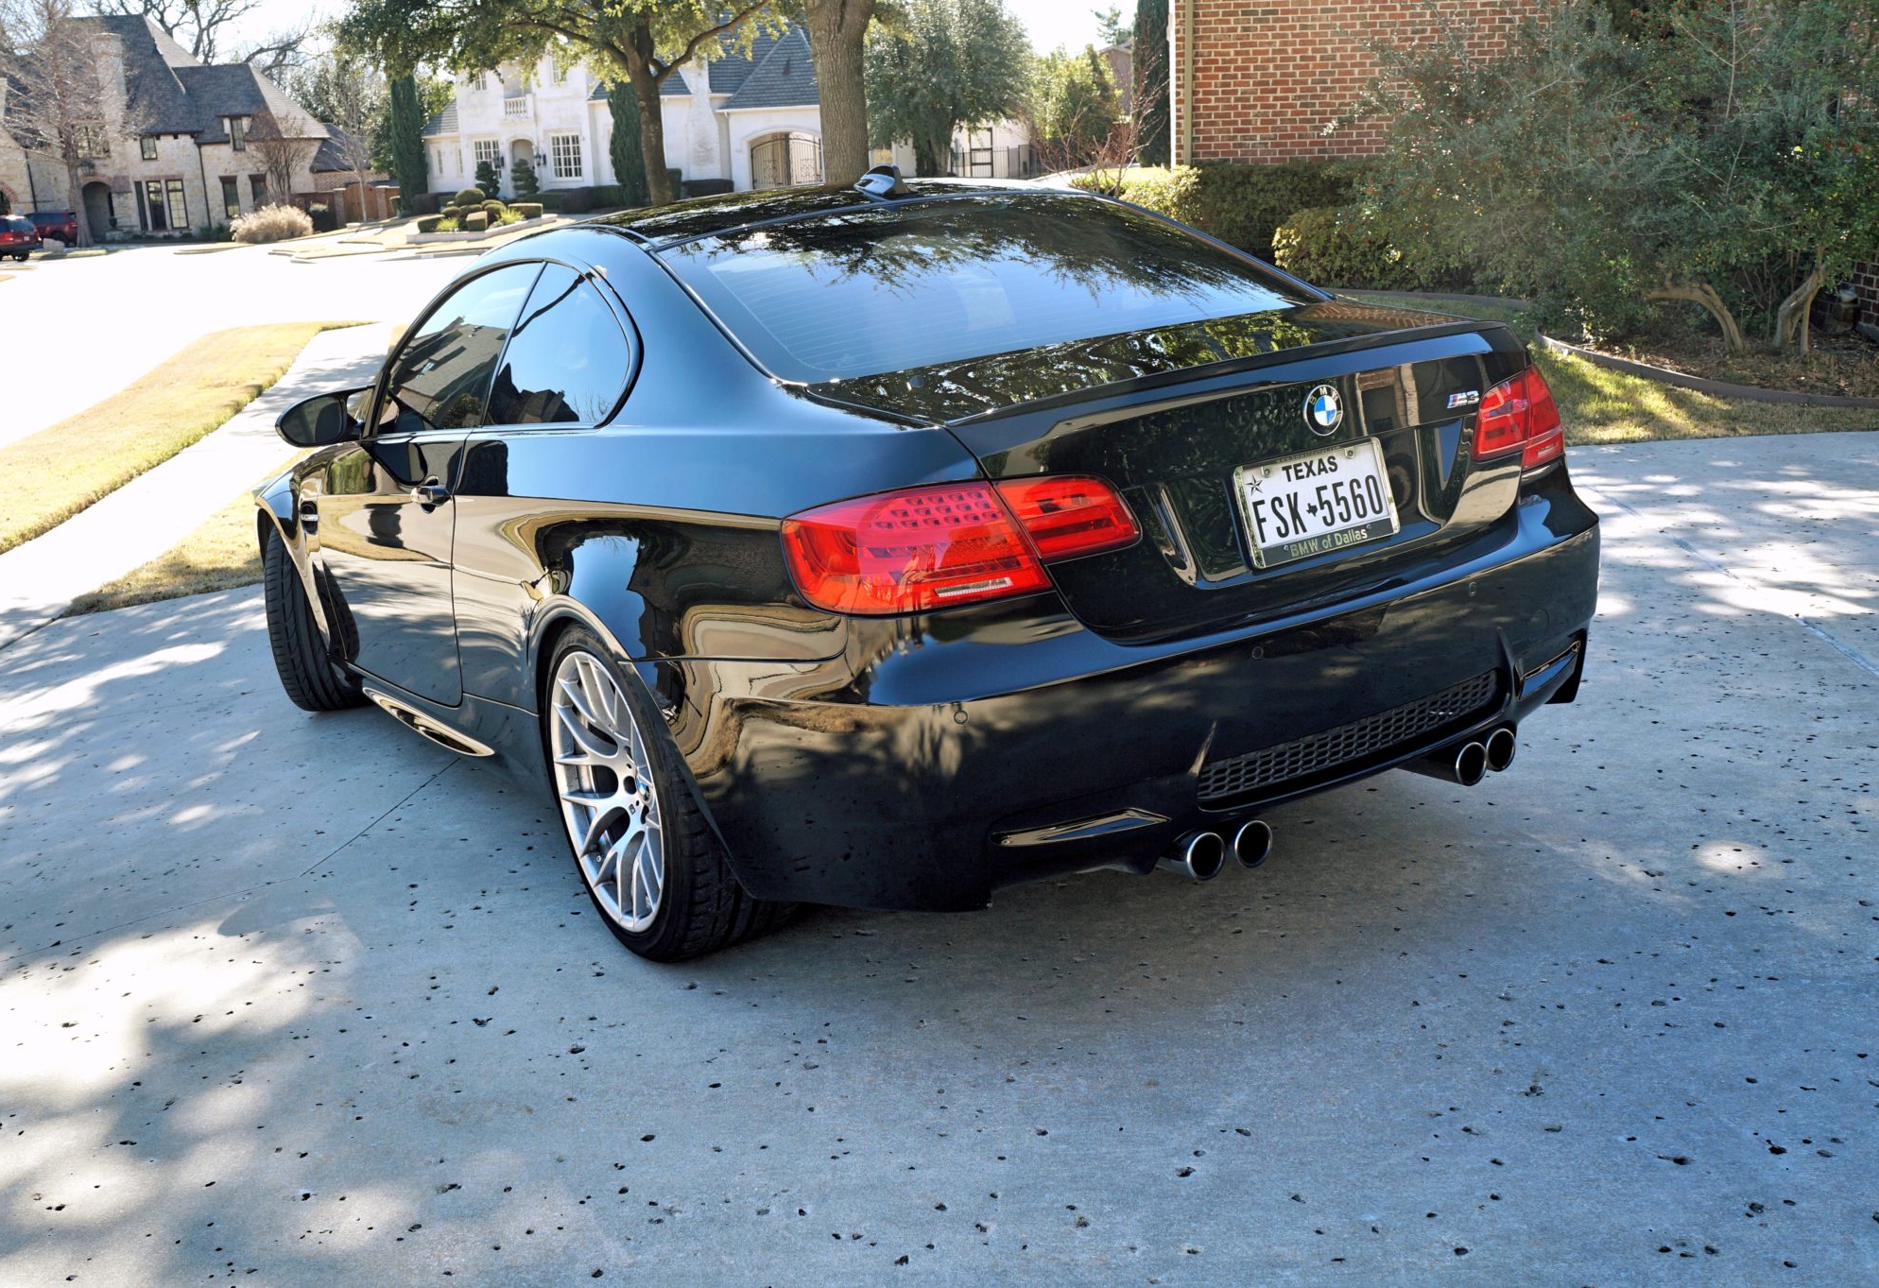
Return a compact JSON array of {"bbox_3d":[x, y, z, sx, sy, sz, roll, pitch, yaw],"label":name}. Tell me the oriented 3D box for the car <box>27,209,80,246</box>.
[{"bbox_3d":[-44.900,-20.550,82.900,4.700,1.780,1.900,-2,14,5],"label":"car"}]

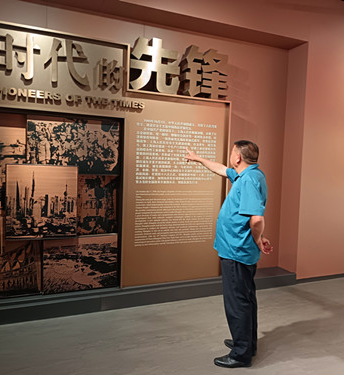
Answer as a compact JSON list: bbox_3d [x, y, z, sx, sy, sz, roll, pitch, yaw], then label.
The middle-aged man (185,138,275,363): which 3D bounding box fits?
[{"bbox_3d":[0.470,0.488,2.783,0.700,1.700,0.560,3,4,24],"label":"middle-aged man"}]

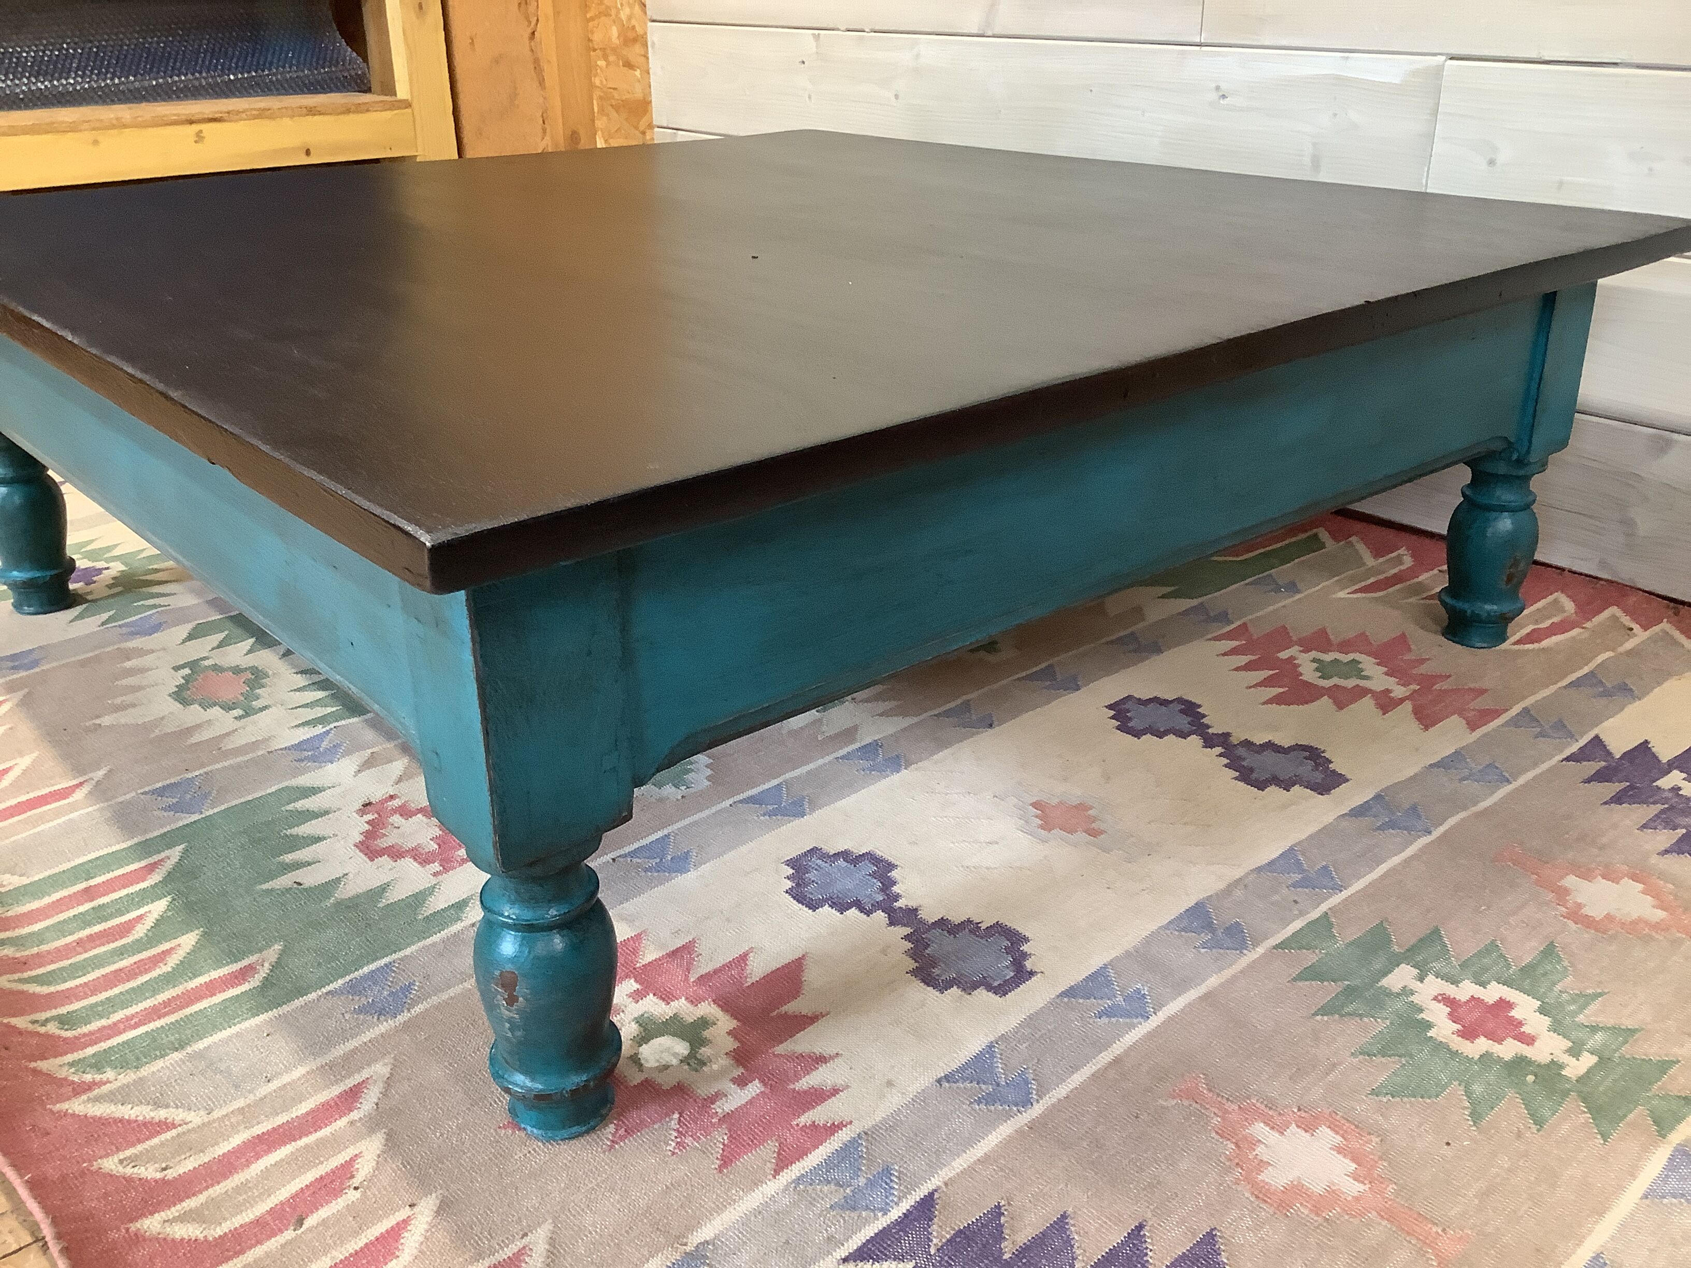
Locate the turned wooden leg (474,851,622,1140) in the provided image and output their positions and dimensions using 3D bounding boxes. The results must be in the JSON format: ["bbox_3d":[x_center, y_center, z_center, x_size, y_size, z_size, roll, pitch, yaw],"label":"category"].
[{"bbox_3d":[-0.188,0.219,0.959,0.088,0.203,0.088,0,24,0],"label":"turned wooden leg"}]

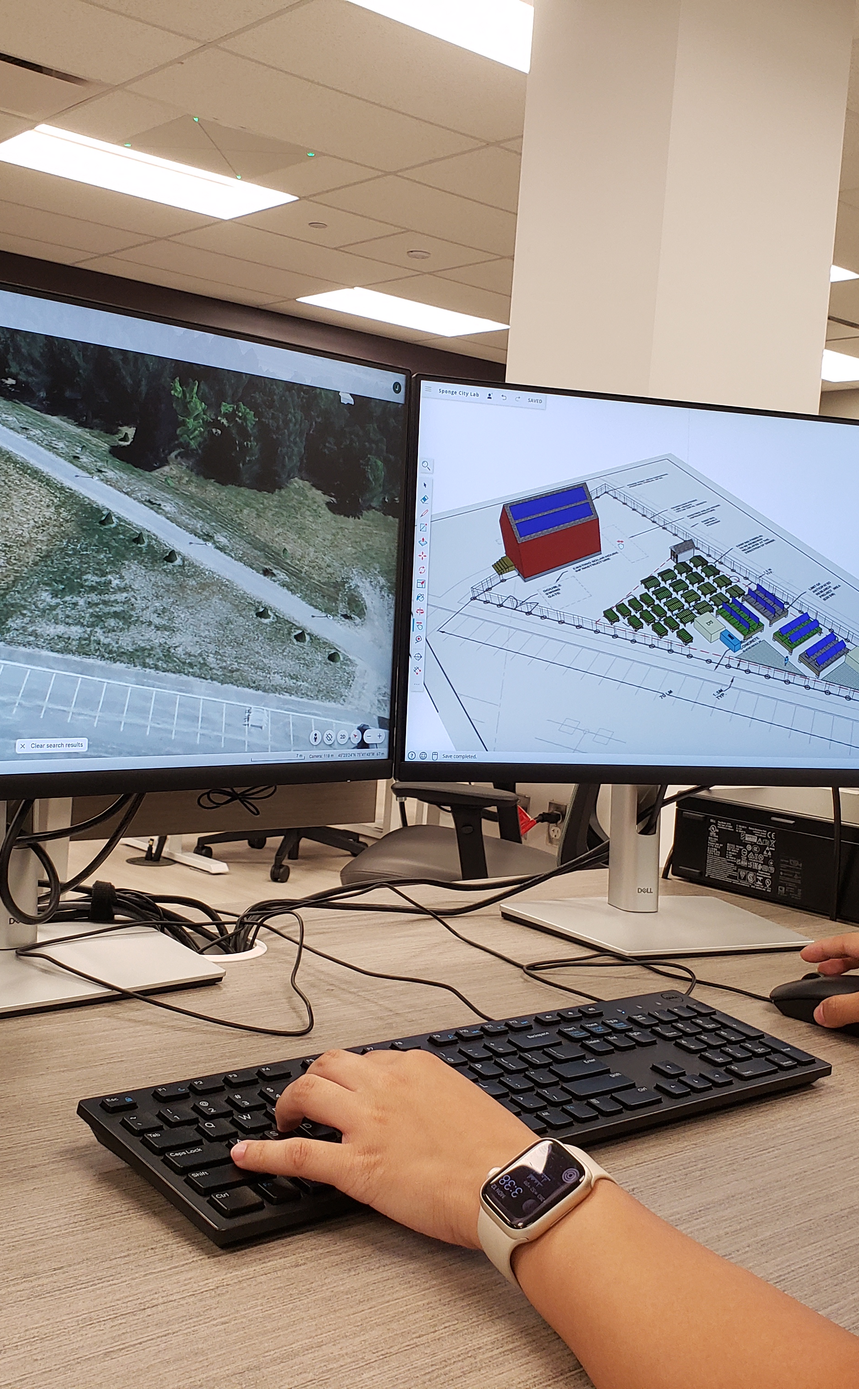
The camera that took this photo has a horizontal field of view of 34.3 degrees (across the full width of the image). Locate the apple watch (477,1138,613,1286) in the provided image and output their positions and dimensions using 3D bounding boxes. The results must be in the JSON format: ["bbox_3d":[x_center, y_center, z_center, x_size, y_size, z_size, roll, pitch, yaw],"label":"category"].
[{"bbox_3d":[0.050,0.208,0.545,0.054,0.049,0.040,-32,26,-19],"label":"apple watch"}]

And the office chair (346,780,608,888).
[{"bbox_3d":[0.088,0.338,2.853,0.620,0.960,0.640,5,4,25],"label":"office chair"}]

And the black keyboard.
[{"bbox_3d":[0.040,0.220,0.765,0.442,0.024,0.128,0,10,-41],"label":"black keyboard"}]

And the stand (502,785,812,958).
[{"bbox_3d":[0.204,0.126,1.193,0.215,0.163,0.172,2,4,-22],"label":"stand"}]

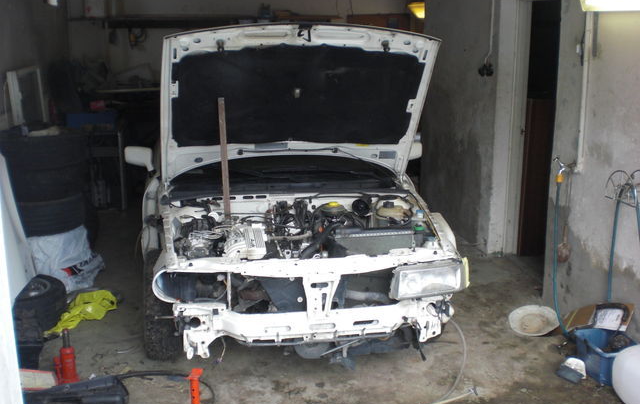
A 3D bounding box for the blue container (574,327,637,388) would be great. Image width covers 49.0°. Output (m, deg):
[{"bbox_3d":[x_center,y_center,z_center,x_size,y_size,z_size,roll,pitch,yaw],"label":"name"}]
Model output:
[{"bbox_3d":[1.485,0.805,3.626,0.250,0.180,0.310,-3,13,-10],"label":"blue container"}]

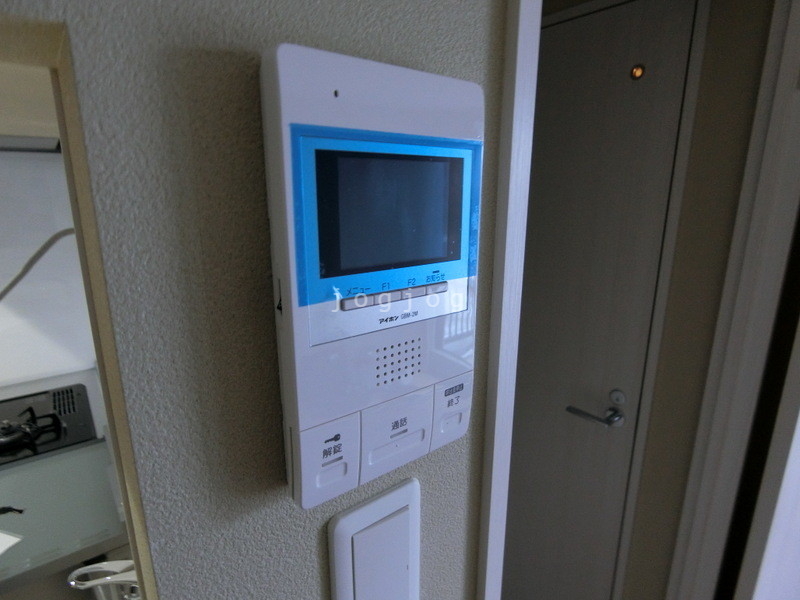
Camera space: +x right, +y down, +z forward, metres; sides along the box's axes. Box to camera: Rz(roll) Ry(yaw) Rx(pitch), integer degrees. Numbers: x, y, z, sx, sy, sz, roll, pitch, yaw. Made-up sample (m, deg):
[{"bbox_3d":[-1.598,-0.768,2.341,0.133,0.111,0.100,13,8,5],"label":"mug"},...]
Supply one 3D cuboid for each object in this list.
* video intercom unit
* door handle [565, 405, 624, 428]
[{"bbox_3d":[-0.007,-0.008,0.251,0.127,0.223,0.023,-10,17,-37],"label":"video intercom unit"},{"bbox_3d":[0.528,0.302,1.184,0.064,0.052,0.132,-11,17,-37],"label":"door handle"}]

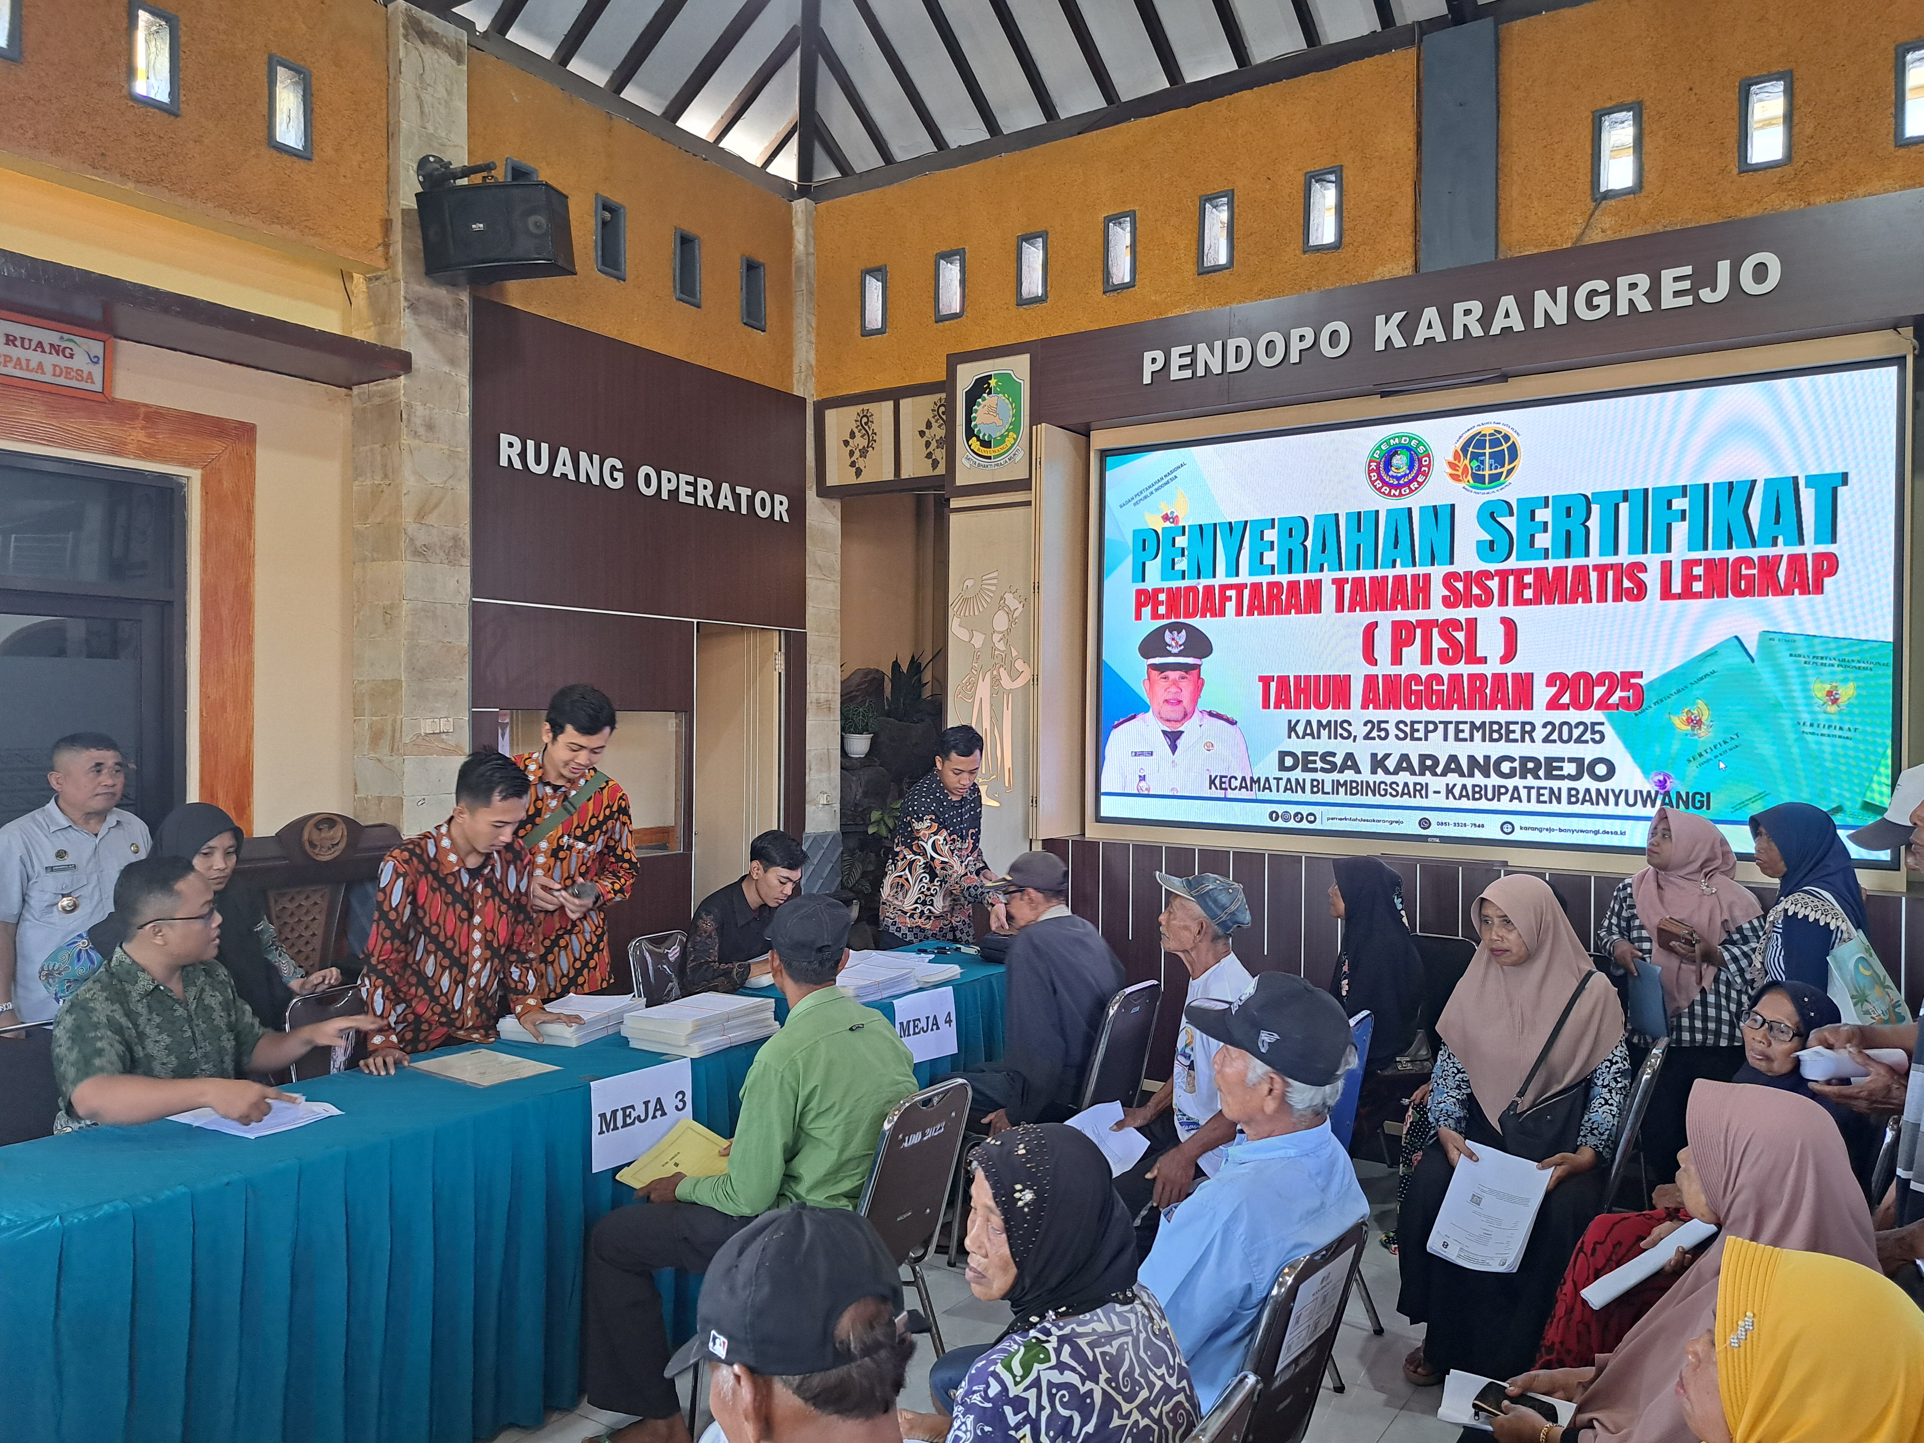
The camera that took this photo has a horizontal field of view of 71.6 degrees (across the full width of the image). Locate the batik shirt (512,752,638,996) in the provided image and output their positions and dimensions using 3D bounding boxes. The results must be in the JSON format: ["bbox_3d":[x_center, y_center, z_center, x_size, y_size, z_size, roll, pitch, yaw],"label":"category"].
[{"bbox_3d":[-1.177,0.455,3.980,0.470,0.750,0.320,0,0,-10],"label":"batik shirt"}]

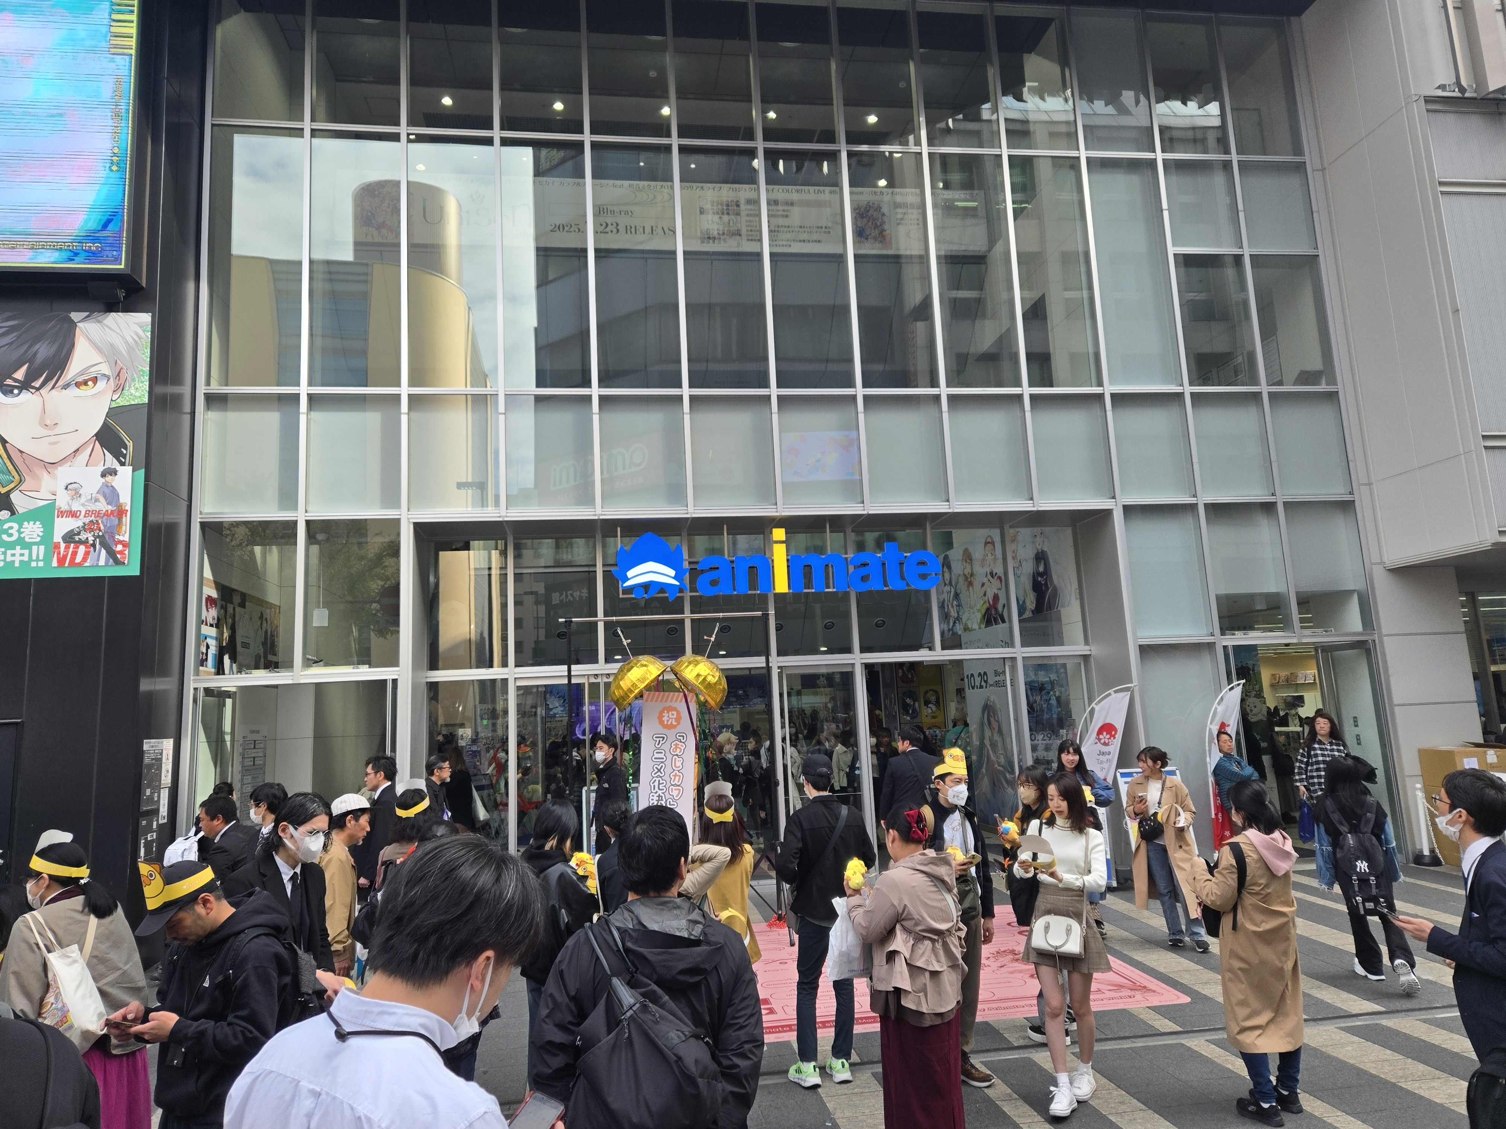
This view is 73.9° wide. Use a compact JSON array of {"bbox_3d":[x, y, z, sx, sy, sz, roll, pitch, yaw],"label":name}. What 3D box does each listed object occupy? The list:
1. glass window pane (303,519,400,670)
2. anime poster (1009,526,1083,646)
[{"bbox_3d":[-4.207,0.312,10.510,0.968,1.594,0.080,-2,-9,-8],"label":"glass window pane"},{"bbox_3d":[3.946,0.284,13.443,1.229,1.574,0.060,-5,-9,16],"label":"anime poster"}]

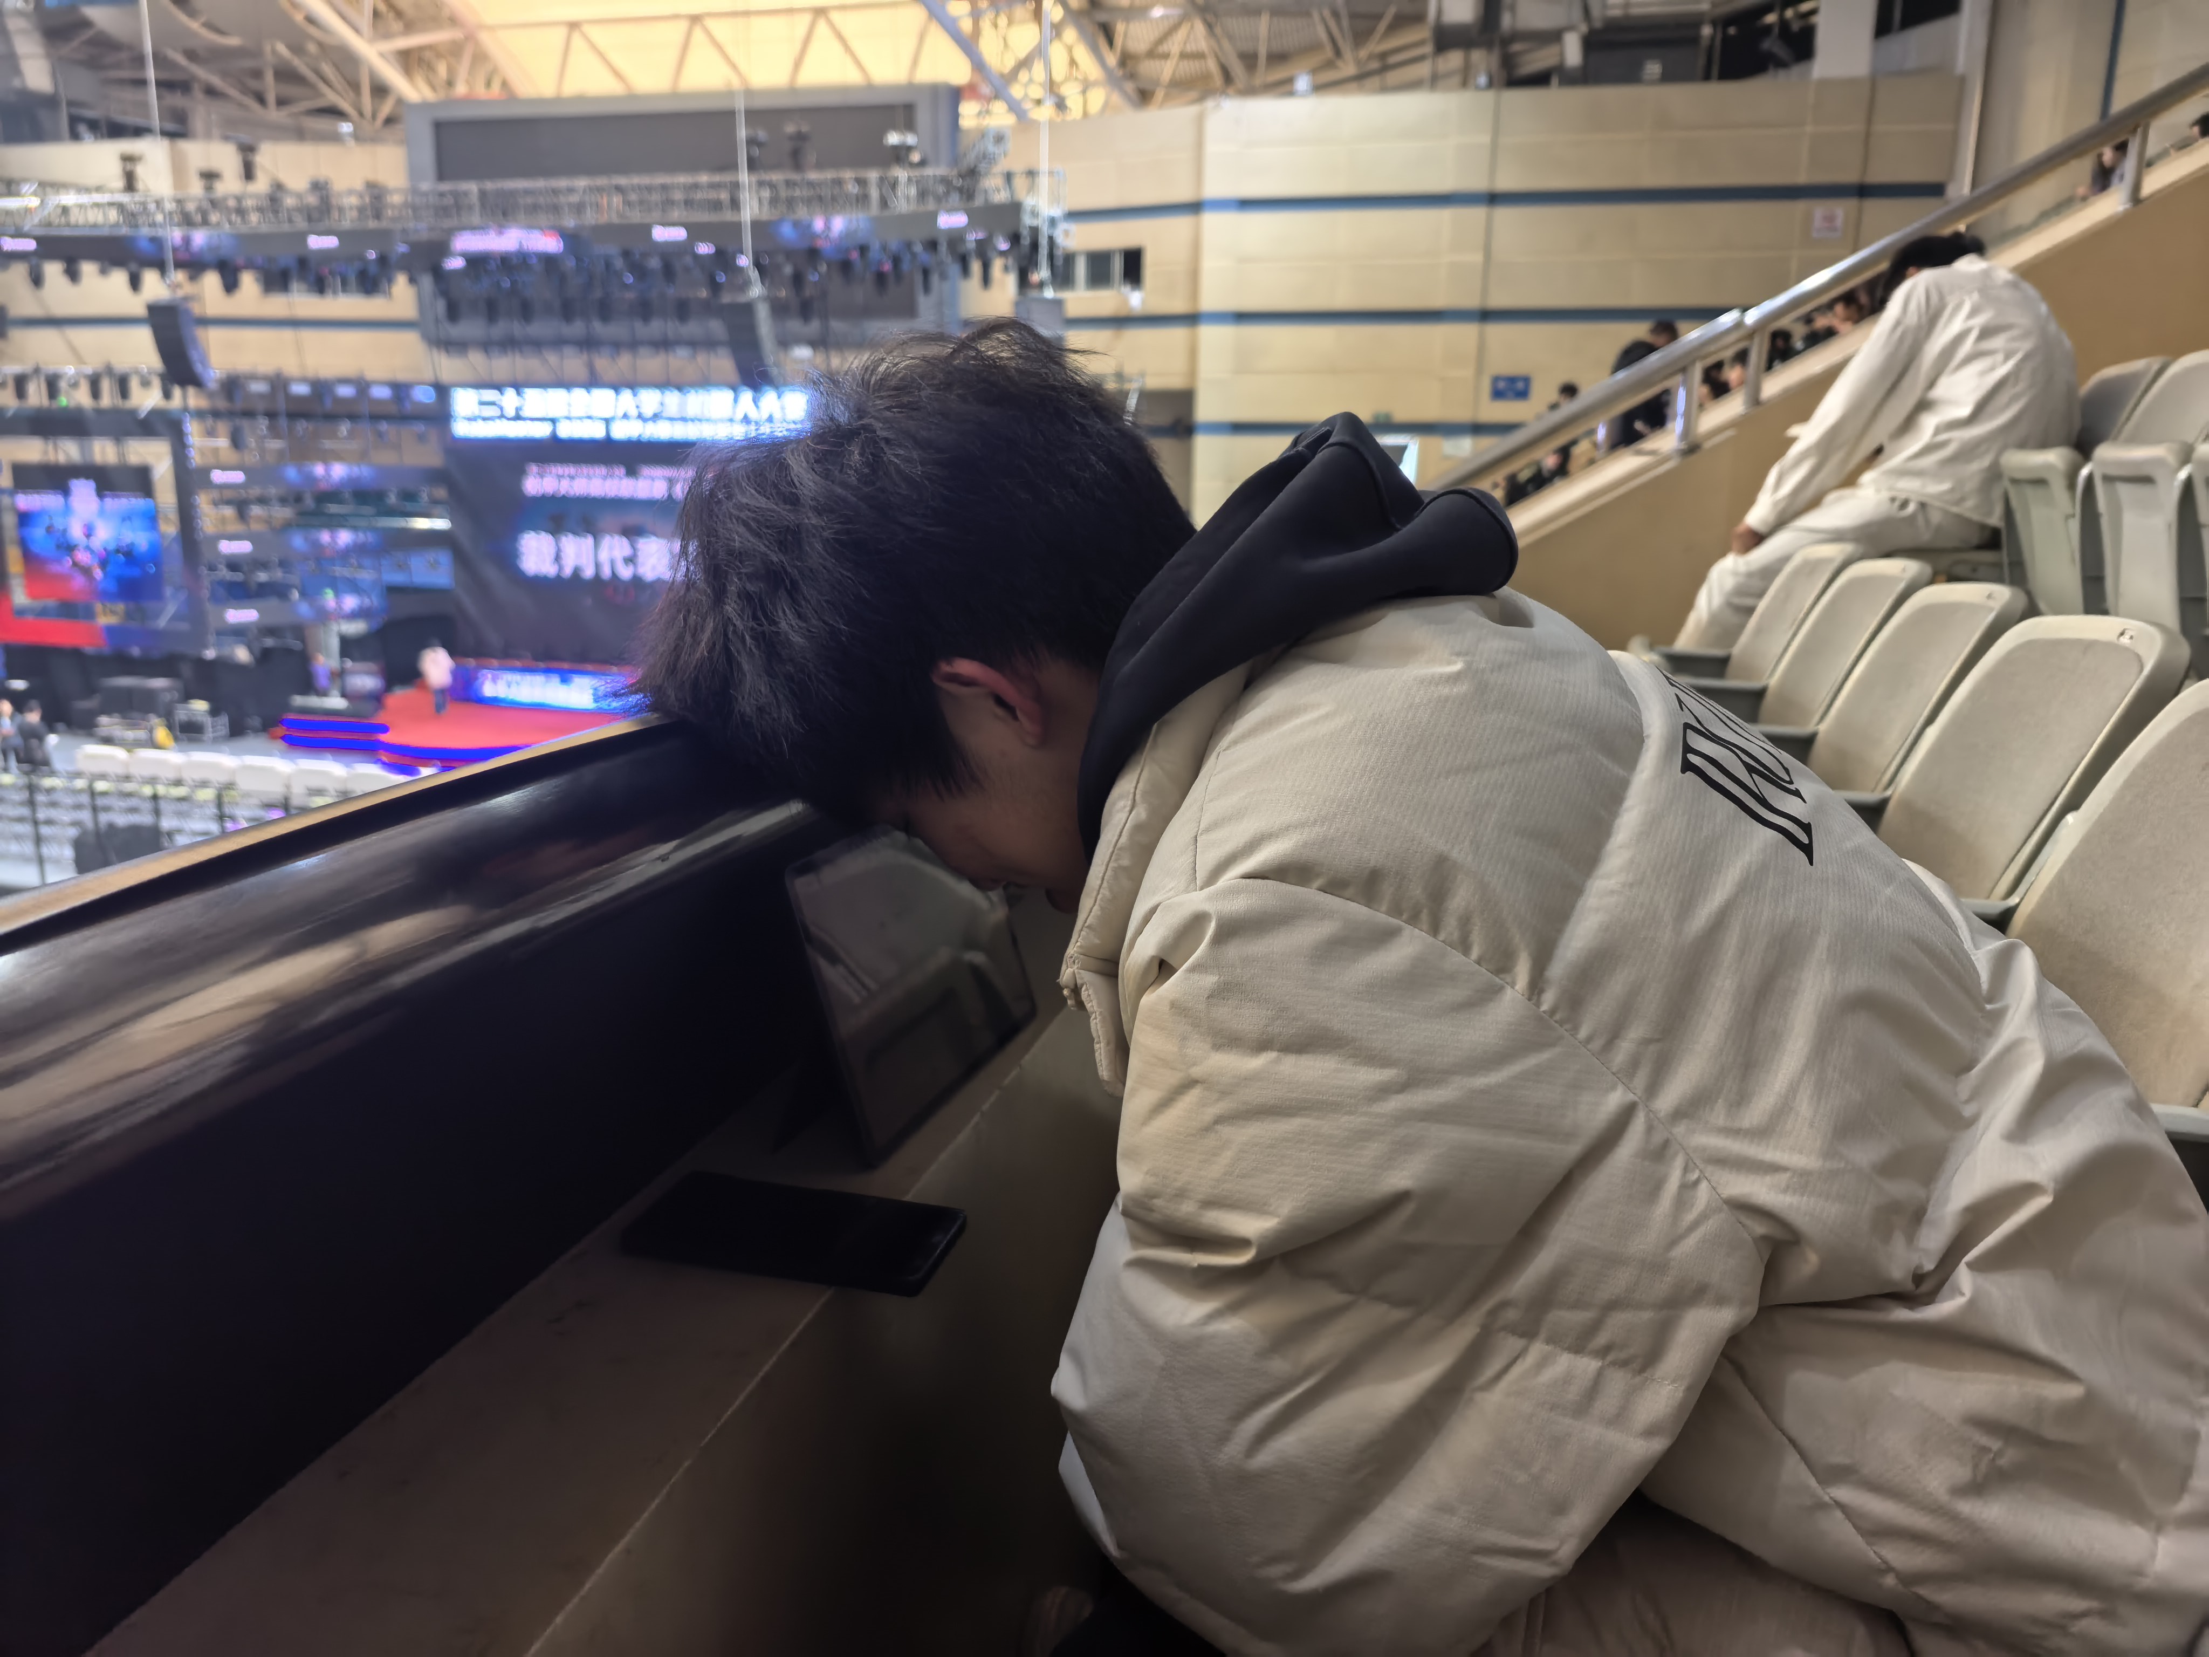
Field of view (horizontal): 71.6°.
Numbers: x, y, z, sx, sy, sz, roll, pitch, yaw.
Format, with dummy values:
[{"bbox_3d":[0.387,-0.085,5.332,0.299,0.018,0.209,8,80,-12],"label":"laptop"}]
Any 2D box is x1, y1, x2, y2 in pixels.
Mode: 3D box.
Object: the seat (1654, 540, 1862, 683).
[{"bbox_3d":[1.258,-0.205,3.161,0.480,0.780,0.500,4,14,14],"label":"seat"}]

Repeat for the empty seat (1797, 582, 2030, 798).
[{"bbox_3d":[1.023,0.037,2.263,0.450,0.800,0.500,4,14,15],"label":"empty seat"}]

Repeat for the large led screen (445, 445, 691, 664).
[{"bbox_3d":[-12.372,-7.166,40.000,9.800,5.700,0.250,3,13,12],"label":"large led screen"}]

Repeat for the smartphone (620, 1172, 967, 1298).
[{"bbox_3d":[-0.165,0.211,0.806,0.162,0.009,0.077,4,14,13],"label":"smartphone"}]

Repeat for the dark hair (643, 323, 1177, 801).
[{"bbox_3d":[-0.102,-0.145,0.815,0.235,0.255,0.195,36,19,5],"label":"dark hair"}]

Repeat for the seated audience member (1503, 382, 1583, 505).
[{"bbox_3d":[3.856,-3.308,13.500,0.750,1.200,0.500,0,14,-3],"label":"seated audience member"}]

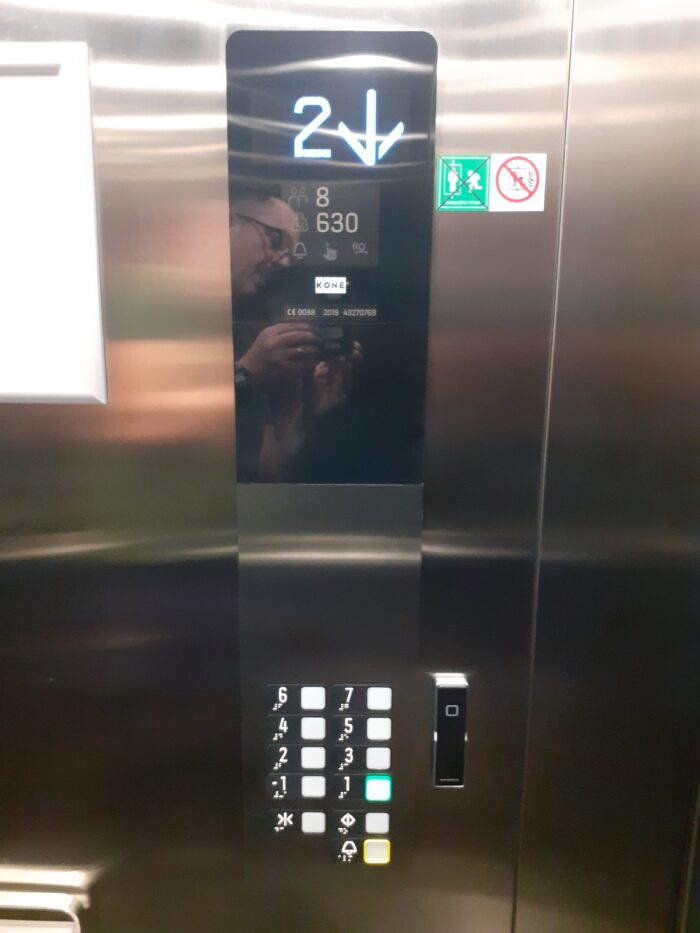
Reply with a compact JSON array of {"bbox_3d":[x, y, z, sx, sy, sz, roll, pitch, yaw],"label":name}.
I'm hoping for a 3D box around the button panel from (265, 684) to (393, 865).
[{"bbox_3d":[-0.024,0.345,0.804,0.139,0.222,0.010,0,11,0],"label":"button panel"}]

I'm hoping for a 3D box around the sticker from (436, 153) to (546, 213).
[{"bbox_3d":[0.133,-0.266,0.684,0.102,0.051,0.003,0,11,0],"label":"sticker"}]

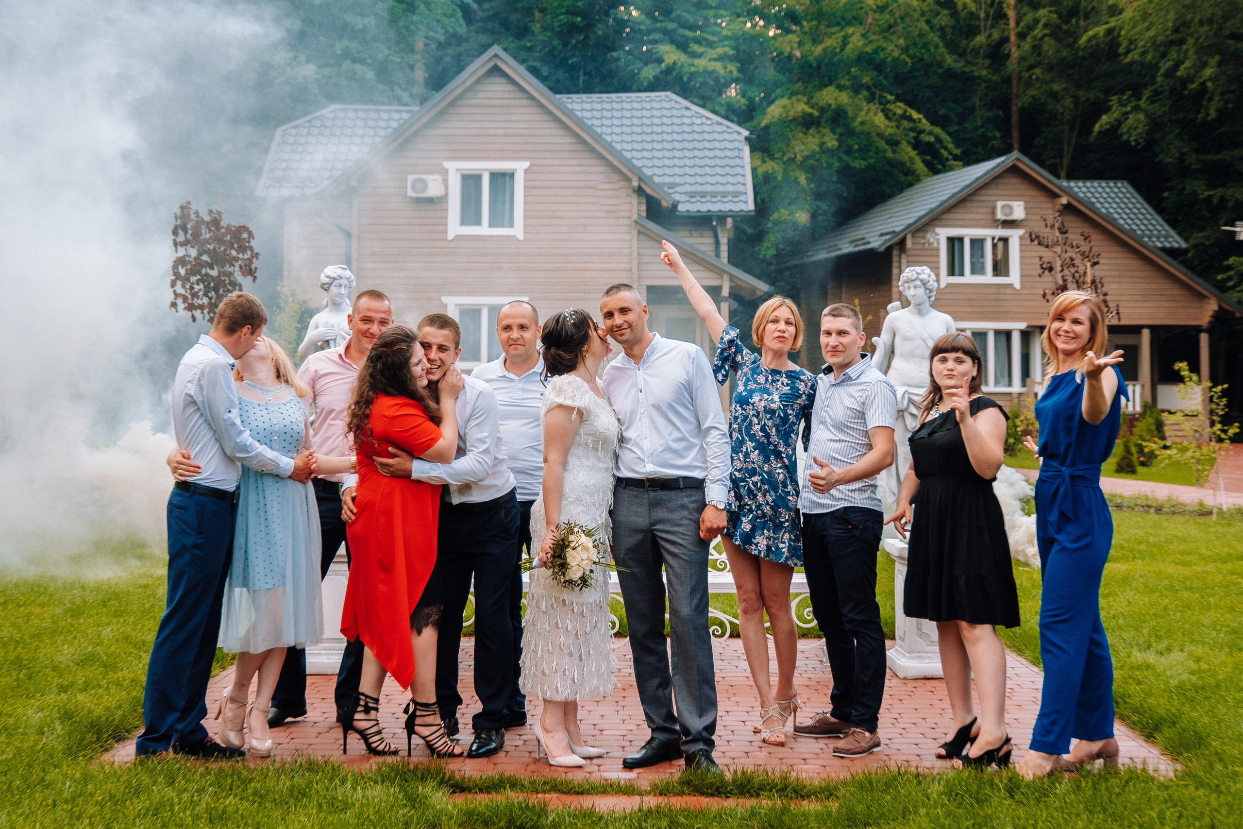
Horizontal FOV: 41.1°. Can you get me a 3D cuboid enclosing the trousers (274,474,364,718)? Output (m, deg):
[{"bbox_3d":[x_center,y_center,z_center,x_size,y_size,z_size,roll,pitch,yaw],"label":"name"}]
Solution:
[{"bbox_3d":[-1.258,0.778,7.112,0.480,1.000,0.290,0,1,-3],"label":"trousers"}]

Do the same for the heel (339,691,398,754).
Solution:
[{"bbox_3d":[-0.974,1.183,6.428,0.220,0.245,0.085,0,1,-3],"label":"heel"}]

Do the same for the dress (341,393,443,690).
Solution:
[{"bbox_3d":[-0.874,0.482,6.360,0.420,1.150,0.430,0,1,-6],"label":"dress"}]

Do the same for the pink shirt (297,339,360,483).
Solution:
[{"bbox_3d":[-1.118,-0.014,7.000,0.520,0.620,0.300,0,1,9],"label":"pink shirt"}]

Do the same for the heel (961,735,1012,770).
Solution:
[{"bbox_3d":[1.338,1.251,6.130,0.220,0.135,0.085,0,1,-26],"label":"heel"}]

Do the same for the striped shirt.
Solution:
[{"bbox_3d":[0.907,0.076,6.662,0.330,0.650,0.470,-1,1,-44],"label":"striped shirt"}]

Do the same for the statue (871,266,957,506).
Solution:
[{"bbox_3d":[1.454,-0.055,8.200,0.470,1.360,0.380,0,1,5],"label":"statue"}]

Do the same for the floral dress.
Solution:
[{"bbox_3d":[0.581,0.123,6.682,0.430,0.960,0.310,0,1,9],"label":"floral dress"}]

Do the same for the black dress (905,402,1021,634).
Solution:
[{"bbox_3d":[1.284,0.368,6.250,0.450,0.880,0.350,0,1,19],"label":"black dress"}]

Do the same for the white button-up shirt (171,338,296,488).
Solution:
[{"bbox_3d":[-1.506,-0.011,6.420,0.470,0.610,0.500,0,1,0],"label":"white button-up shirt"}]

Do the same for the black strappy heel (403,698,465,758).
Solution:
[{"bbox_3d":[-0.717,1.194,6.378,0.225,0.230,0.085,0,1,-3],"label":"black strappy heel"}]

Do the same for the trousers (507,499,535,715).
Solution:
[{"bbox_3d":[-0.421,0.796,6.950,0.380,0.970,0.290,0,1,-3],"label":"trousers"}]

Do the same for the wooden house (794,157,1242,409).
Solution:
[{"bbox_3d":[10.950,-3.151,48.860,10.400,7.700,9.500,0,1,-12],"label":"wooden house"}]

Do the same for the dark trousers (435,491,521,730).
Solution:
[{"bbox_3d":[-0.574,0.782,6.600,0.390,0.980,0.330,0,1,19],"label":"dark trousers"}]

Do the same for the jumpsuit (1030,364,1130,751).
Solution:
[{"bbox_3d":[1.680,0.532,6.120,0.390,1.420,0.340,1,1,37],"label":"jumpsuit"}]

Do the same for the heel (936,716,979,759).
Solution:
[{"bbox_3d":[1.299,1.238,6.398,0.225,0.145,0.085,-1,1,-33],"label":"heel"}]

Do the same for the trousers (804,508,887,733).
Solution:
[{"bbox_3d":[0.891,0.809,6.672,0.300,0.950,0.380,-1,1,-42],"label":"trousers"}]

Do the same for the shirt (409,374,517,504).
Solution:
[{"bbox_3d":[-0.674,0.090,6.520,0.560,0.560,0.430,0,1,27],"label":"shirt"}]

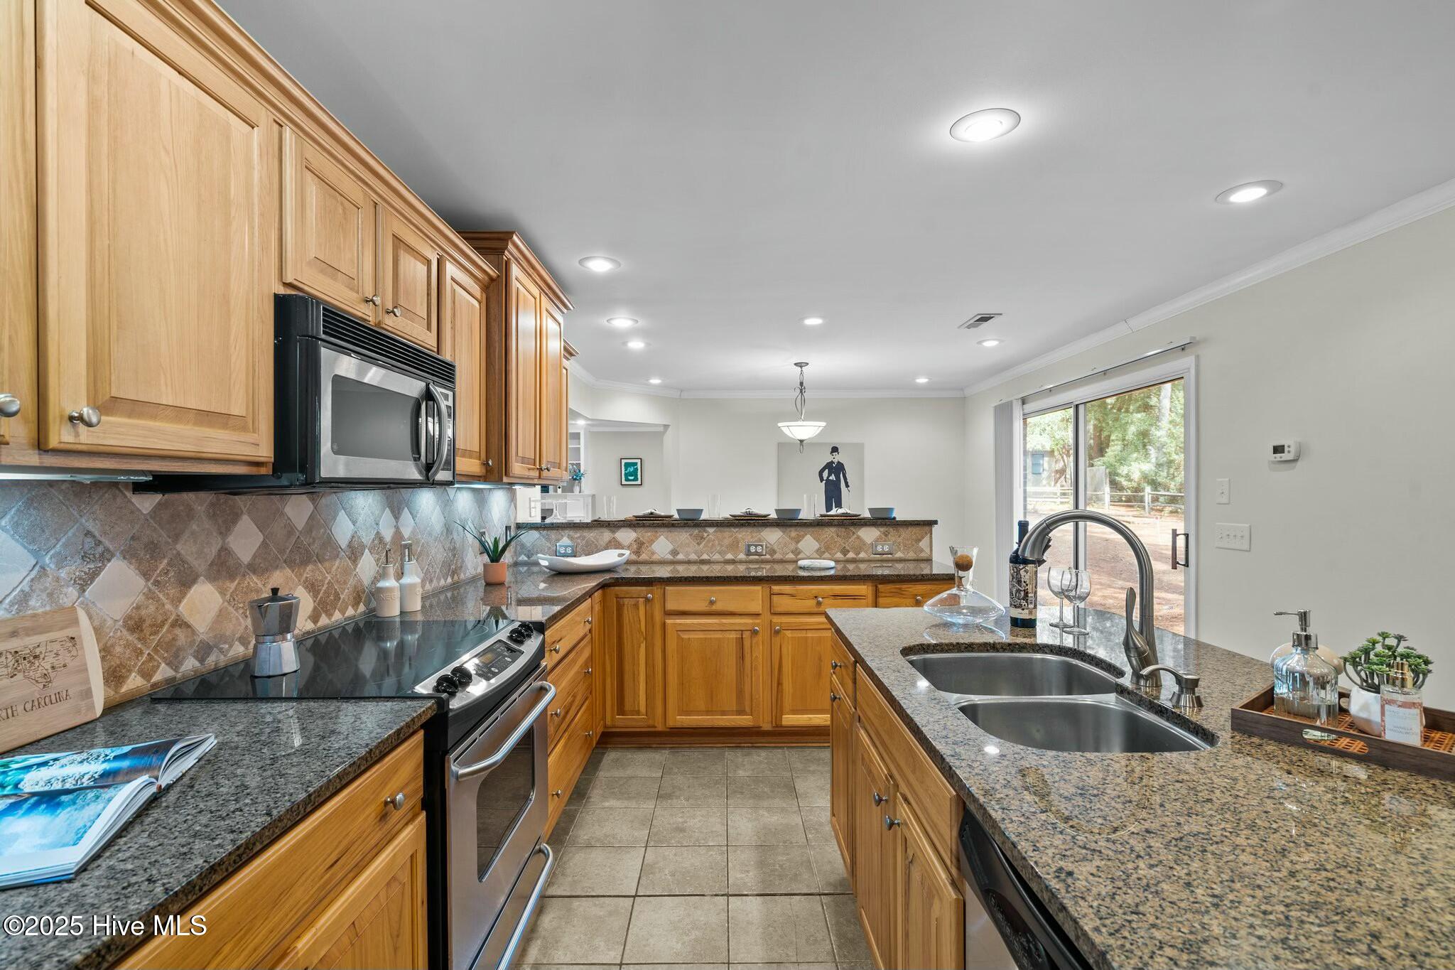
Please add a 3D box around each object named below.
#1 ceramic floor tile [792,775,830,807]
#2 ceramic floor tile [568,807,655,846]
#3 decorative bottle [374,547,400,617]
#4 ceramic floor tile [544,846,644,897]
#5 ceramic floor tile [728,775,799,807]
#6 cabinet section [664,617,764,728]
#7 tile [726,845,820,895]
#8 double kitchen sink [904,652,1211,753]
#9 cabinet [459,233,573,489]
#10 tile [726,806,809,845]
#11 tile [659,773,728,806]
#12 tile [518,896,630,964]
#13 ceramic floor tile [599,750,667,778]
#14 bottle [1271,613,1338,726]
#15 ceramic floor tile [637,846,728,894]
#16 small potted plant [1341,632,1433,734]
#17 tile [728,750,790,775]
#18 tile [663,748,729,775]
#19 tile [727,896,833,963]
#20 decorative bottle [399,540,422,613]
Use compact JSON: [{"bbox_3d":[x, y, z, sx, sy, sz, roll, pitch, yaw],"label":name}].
[{"bbox_3d":[0.461,1.391,2.936,0.303,0.010,0.303,0,-1,0],"label":"ceramic floor tile"},{"bbox_3d":[-0.460,1.389,2.622,0.303,0.010,0.303,0,-1,0],"label":"ceramic floor tile"},{"bbox_3d":[-1.196,0.342,2.279,0.077,0.230,0.077,0,-1,-37],"label":"decorative bottle"},{"bbox_3d":[-0.458,1.385,2.315,0.303,0.010,0.303,0,-1,0],"label":"ceramic floor tile"},{"bbox_3d":[0.154,1.390,2.936,0.304,0.010,0.304,0,0,0],"label":"ceramic floor tile"},{"bbox_3d":[-0.072,0.958,3.535,0.500,0.555,0.500,0,0,0],"label":"cabinet section"},{"bbox_3d":[0.157,1.384,2.319,0.303,0.010,0.303,0,-1,0],"label":"tile"},{"bbox_3d":[0.708,0.577,1.439,0.520,0.210,0.790,0,0,0],"label":"double kitchen sink"},{"bbox_3d":[-1.051,-0.488,3.004,0.450,0.960,0.990,0,0,0],"label":"cabinet"},{"bbox_3d":[0.154,1.372,2.592,0.302,0.010,0.302,0,0,0],"label":"tile"},{"bbox_3d":[-0.154,1.392,2.932,0.303,0.010,0.303,0,-1,0],"label":"tile"},{"bbox_3d":[-0.454,1.371,1.993,0.302,0.010,0.302,0,0,0],"label":"tile"},{"bbox_3d":[-0.464,1.396,3.237,0.303,0.010,0.303,0,-1,0],"label":"ceramic floor tile"},{"bbox_3d":[1.067,0.331,1.200,0.100,0.205,0.089,0,-1,6],"label":"bottle"},{"bbox_3d":[-0.151,1.387,2.320,0.304,0.010,0.304,0,0,0],"label":"ceramic floor tile"},{"bbox_3d":[1.169,0.353,1.146,0.114,0.172,0.114,0,-1,-45],"label":"small potted plant"},{"bbox_3d":[0.152,1.375,3.179,0.302,0.010,0.302,0,0,0],"label":"tile"},{"bbox_3d":[-0.153,1.377,3.177,0.302,0.010,0.302,0,0,0],"label":"tile"},{"bbox_3d":[0.156,1.368,1.996,0.302,0.010,0.302,0,0,0],"label":"tile"},{"bbox_3d":[-1.150,0.332,2.350,0.074,0.250,0.074,0,-1,18],"label":"decorative bottle"}]

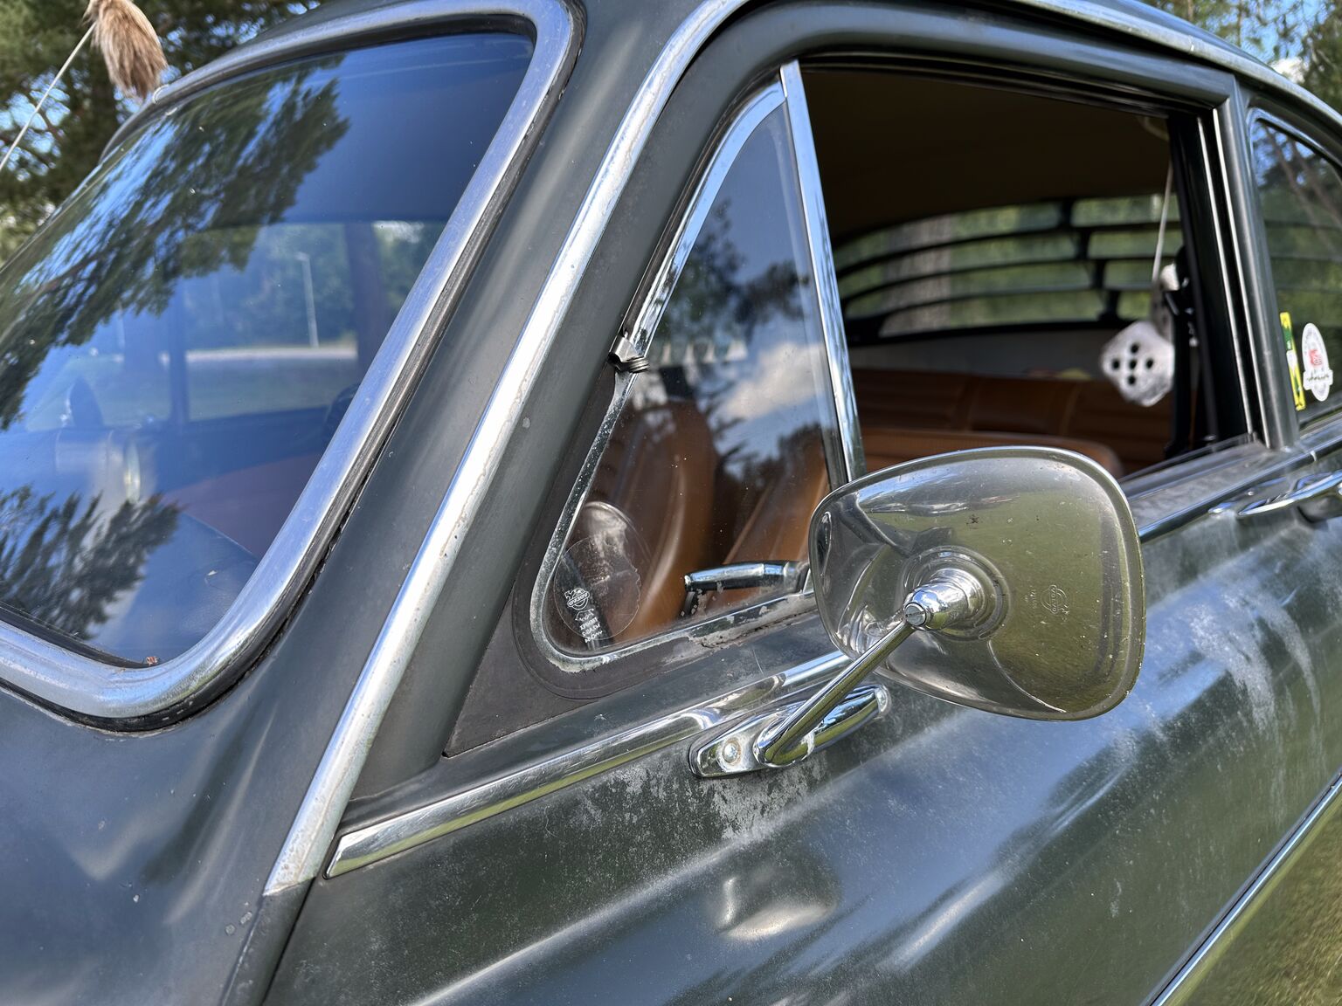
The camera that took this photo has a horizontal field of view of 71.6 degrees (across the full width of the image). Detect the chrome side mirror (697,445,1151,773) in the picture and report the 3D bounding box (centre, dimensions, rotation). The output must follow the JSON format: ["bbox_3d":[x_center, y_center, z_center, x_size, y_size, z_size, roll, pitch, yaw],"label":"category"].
[{"bbox_3d":[0.131,0.064,0.466,0.179,0.191,0.150,14,21,39],"label":"chrome side mirror"}]

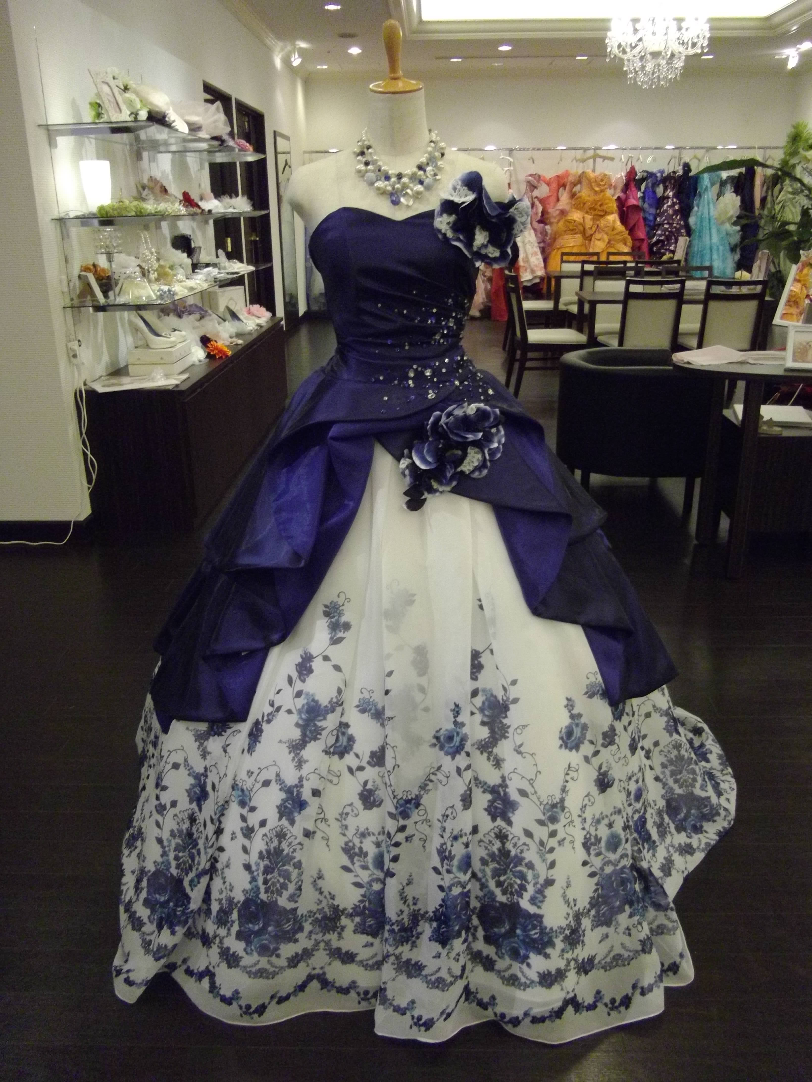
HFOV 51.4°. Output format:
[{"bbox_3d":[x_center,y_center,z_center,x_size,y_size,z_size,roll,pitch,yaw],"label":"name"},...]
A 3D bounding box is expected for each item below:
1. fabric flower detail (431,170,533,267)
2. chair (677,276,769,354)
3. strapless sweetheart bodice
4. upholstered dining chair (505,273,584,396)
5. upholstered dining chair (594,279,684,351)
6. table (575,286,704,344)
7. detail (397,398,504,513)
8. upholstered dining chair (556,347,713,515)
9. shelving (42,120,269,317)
[{"bbox_3d":[0.124,-0.527,1.380,0.150,0.150,0.090,-5,18,-11],"label":"fabric flower detail"},{"bbox_3d":[2.128,-1.358,5.790,0.430,0.870,0.500,2,22,5],"label":"chair"},{"bbox_3d":[-0.022,-0.451,1.490,0.288,0.265,0.230,-1,22,-3],"label":"strapless sweetheart bodice"},{"bbox_3d":[1.035,-1.511,6.184,0.510,0.870,0.430,-1,22,-1],"label":"upholstered dining chair"},{"bbox_3d":[1.632,-1.402,5.906,0.430,0.870,0.500,0,22,0],"label":"upholstered dining chair"},{"bbox_3d":[1.890,-1.430,6.189,1.270,0.710,0.660,0,22,2],"label":"table"},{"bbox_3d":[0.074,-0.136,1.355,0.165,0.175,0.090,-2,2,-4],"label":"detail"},{"bbox_3d":[0.982,-0.496,3.898,0.620,0.685,0.640,0,22,2],"label":"upholstered dining chair"},{"bbox_3d":[-1.110,-1.663,4.327,0.440,0.680,2.340,0,22,2],"label":"shelving"}]

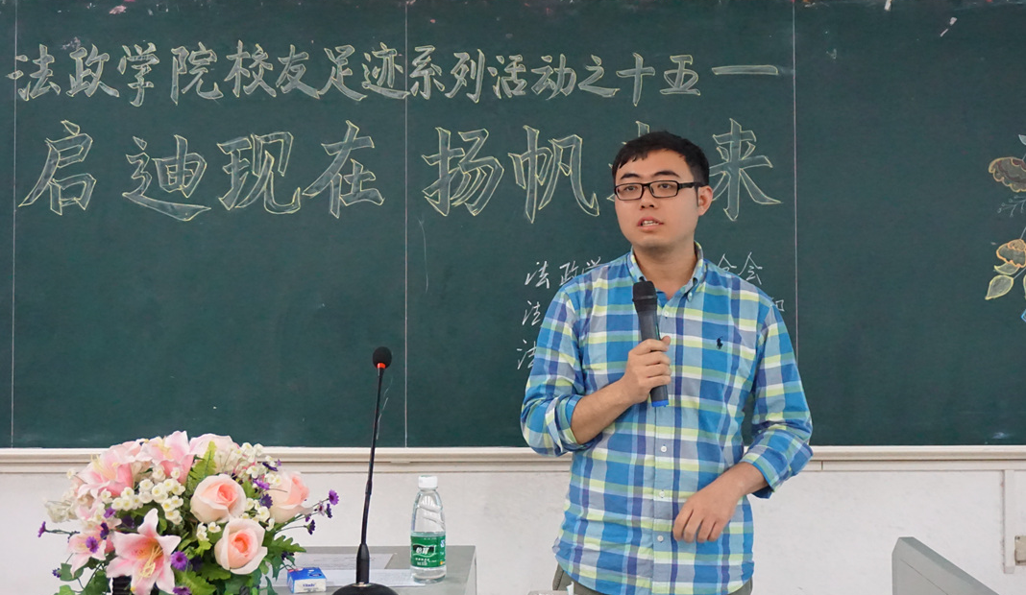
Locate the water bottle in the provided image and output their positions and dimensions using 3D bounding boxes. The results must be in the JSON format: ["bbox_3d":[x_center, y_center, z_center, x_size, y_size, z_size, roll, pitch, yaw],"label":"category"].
[{"bbox_3d":[-0.141,0.386,1.902,0.061,0.171,0.061,0,-2,0],"label":"water bottle"}]

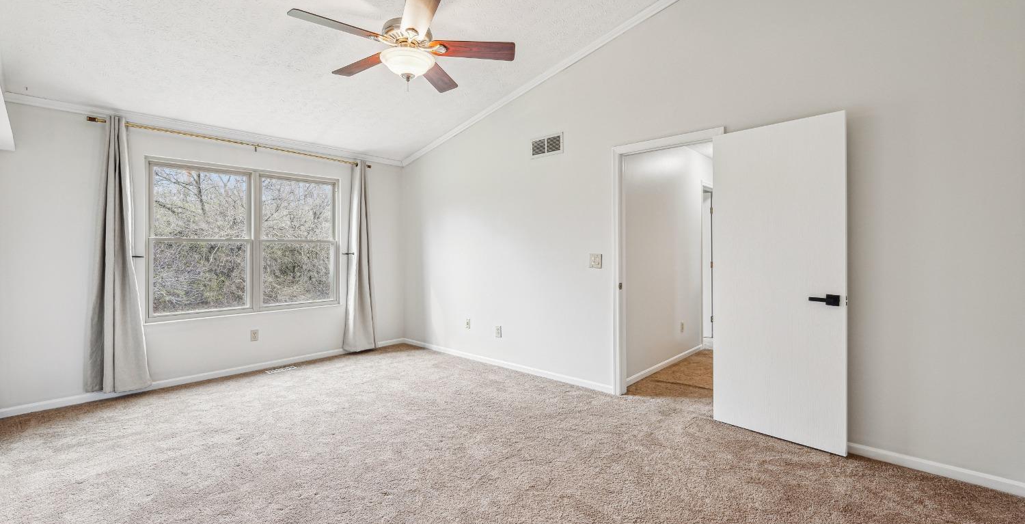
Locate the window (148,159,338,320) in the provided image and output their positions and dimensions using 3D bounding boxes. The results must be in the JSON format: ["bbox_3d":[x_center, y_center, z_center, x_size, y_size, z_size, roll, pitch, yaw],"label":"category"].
[{"bbox_3d":[-2.755,-0.224,4.599,0.090,1.550,1.830,0,1,43],"label":"window"}]

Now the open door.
[{"bbox_3d":[1.713,0.127,2.795,0.045,2.030,0.762,-1,1,-42],"label":"open door"}]

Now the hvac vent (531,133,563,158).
[{"bbox_3d":[0.328,-1.122,4.142,0.410,0.200,0.025,0,1,43],"label":"hvac vent"}]

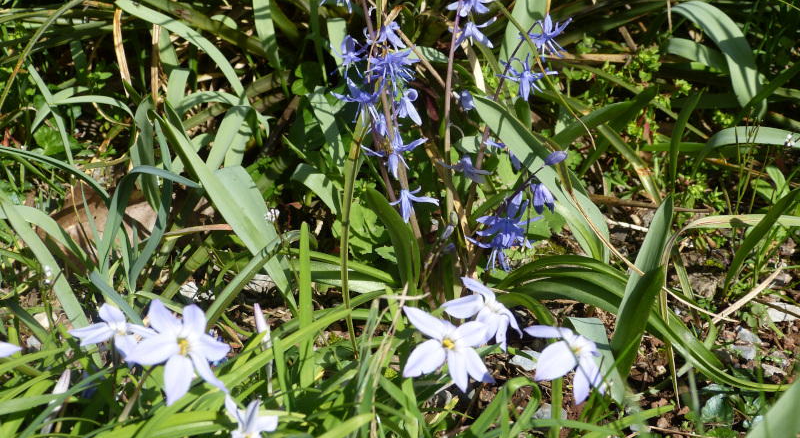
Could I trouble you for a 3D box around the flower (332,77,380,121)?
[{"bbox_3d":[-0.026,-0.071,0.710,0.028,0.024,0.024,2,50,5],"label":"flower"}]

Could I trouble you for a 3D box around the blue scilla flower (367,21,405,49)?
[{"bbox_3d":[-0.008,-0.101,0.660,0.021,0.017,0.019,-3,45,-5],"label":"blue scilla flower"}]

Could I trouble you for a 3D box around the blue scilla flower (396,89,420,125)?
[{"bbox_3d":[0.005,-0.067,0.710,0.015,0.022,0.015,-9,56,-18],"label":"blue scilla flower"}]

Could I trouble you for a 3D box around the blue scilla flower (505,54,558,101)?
[{"bbox_3d":[0.072,-0.078,0.660,0.029,0.027,0.020,-3,30,-5],"label":"blue scilla flower"}]

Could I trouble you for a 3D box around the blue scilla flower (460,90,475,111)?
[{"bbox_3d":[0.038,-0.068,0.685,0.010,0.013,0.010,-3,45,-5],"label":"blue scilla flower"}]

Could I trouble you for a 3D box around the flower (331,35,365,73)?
[{"bbox_3d":[-0.029,-0.091,0.665,0.019,0.021,0.018,4,38,8],"label":"flower"}]

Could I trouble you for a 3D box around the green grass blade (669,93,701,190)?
[{"bbox_3d":[0.189,-0.052,0.800,0.021,0.067,0.016,8,24,-4],"label":"green grass blade"}]

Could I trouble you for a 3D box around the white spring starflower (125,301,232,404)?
[{"bbox_3d":[-0.087,0.053,0.470,0.041,0.041,0.015,-3,-6,-7],"label":"white spring starflower"}]

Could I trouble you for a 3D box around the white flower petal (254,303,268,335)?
[{"bbox_3d":[-0.059,0.043,0.510,0.007,0.017,0.007,-18,24,8],"label":"white flower petal"}]

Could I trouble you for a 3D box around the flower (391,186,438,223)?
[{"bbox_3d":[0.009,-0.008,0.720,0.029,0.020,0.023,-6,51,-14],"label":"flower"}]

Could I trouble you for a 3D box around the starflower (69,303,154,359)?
[{"bbox_3d":[-0.122,0.048,0.510,0.038,0.022,0.026,-8,71,-15],"label":"starflower"}]

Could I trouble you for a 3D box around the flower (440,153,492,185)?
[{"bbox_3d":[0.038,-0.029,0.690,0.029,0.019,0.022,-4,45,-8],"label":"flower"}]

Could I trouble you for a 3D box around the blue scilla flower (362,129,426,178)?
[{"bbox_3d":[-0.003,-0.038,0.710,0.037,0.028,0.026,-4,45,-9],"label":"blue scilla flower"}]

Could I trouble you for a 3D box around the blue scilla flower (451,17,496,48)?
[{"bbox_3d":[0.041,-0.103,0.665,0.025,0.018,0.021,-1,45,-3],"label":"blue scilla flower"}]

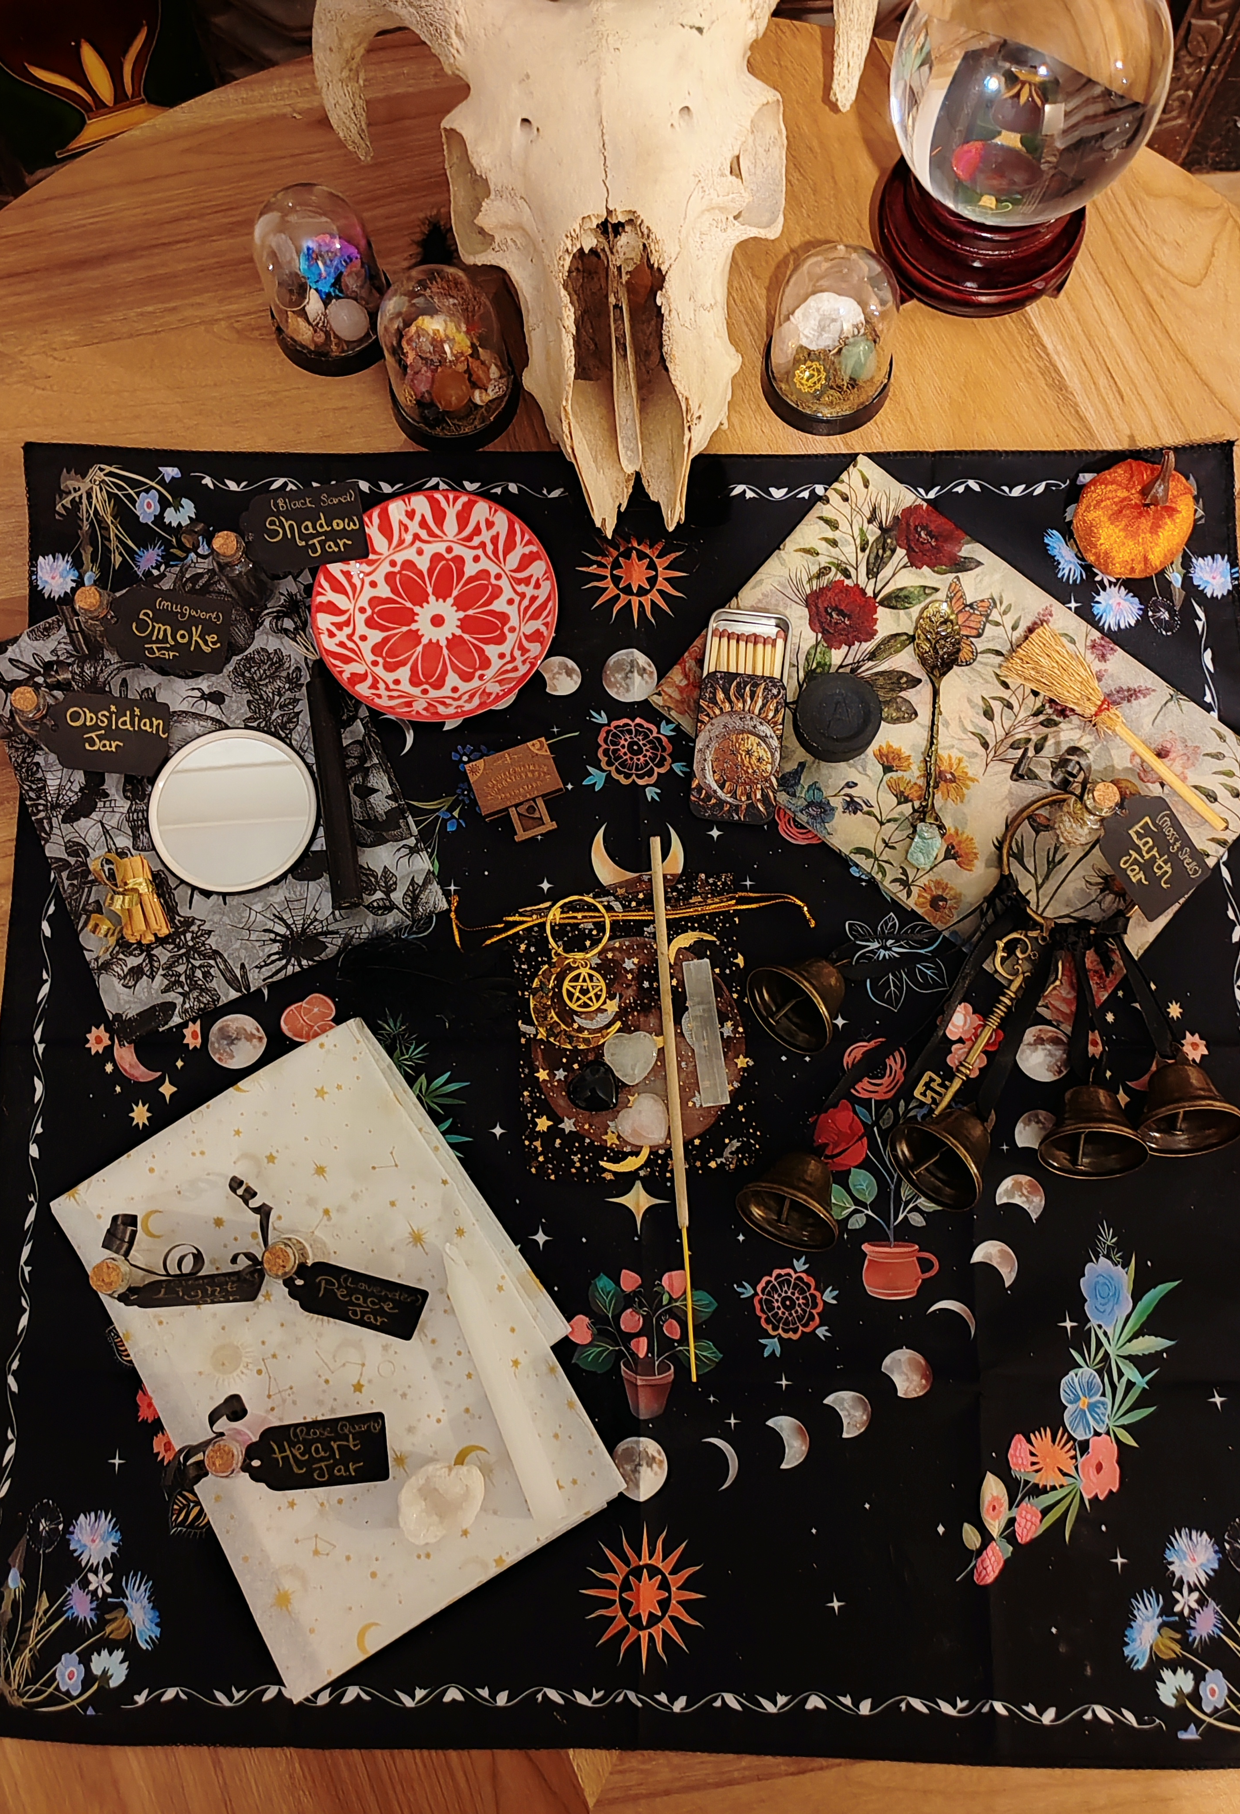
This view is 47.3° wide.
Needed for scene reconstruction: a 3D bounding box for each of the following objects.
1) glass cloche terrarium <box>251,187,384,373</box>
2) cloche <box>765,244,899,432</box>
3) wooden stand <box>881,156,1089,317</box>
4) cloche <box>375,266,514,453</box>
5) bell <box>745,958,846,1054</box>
[{"bbox_3d":[-0.121,-0.258,0.571,0.055,0.071,0.055,0,81,2],"label":"glass cloche terrarium"},{"bbox_3d":[0.085,-0.229,0.558,0.055,0.071,0.055,0,81,2],"label":"cloche"},{"bbox_3d":[0.153,-0.297,0.590,0.090,0.043,0.090,0,81,2],"label":"wooden stand"},{"bbox_3d":[-0.070,-0.223,0.564,0.055,0.071,0.055,0,81,2],"label":"cloche"},{"bbox_3d":[0.075,0.033,0.551,0.029,0.040,0.040,-36,81,-32],"label":"bell"}]

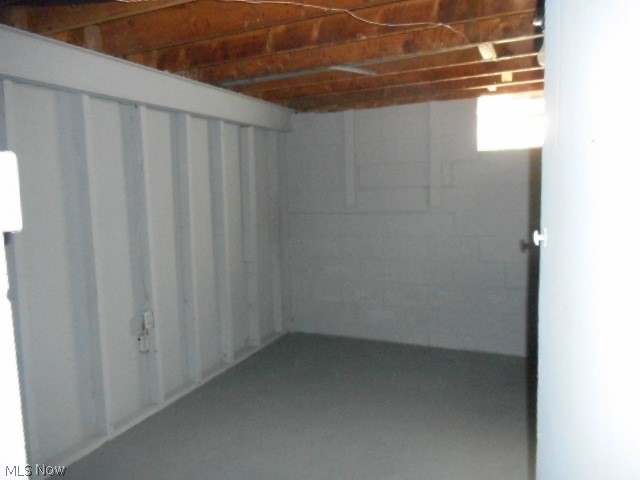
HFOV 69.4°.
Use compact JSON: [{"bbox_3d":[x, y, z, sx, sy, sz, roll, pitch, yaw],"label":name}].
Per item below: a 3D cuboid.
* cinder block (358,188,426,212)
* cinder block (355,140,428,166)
[{"bbox_3d":[0.643,-0.345,4.045,0.599,0.203,0.190,1,7,25],"label":"cinder block"},{"bbox_3d":[0.631,-0.749,4.002,0.599,0.203,0.190,1,7,25],"label":"cinder block"}]

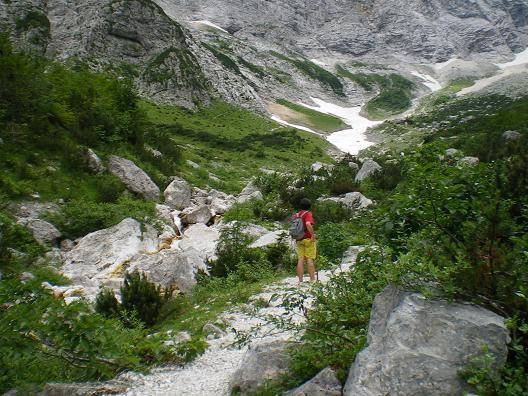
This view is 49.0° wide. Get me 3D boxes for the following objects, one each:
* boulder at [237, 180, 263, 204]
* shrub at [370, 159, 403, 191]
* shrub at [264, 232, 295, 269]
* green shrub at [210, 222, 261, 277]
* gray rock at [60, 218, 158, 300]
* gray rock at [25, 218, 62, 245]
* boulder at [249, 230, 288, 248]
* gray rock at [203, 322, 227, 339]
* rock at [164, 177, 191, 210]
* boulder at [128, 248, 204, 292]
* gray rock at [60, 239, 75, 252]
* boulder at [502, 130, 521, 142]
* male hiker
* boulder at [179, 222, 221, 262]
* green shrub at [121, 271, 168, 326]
[{"bbox_3d":[-0.550,-0.209,22.000,0.987,0.911,0.950,0,3,-1],"label":"boulder"},{"bbox_3d":[5.495,-1.054,26.000,1.392,1.378,1.364,0,-3,0],"label":"shrub"},{"bbox_3d":[0.390,1.265,13.700,0.756,0.898,0.800,0,3,2],"label":"shrub"},{"bbox_3d":[-0.634,1.146,12.900,1.202,1.202,1.150,0,3,-3],"label":"green shrub"},{"bbox_3d":[-3.812,1.493,14.300,2.418,1.974,2.000,-1,4,-15],"label":"gray rock"},{"bbox_3d":[-6.497,0.983,17.000,1.056,0.763,0.900,-1,4,-21],"label":"gray rock"},{"bbox_3d":[0.097,1.146,16.000,1.018,0.477,0.892,0,-3,0],"label":"boulder"},{"bbox_3d":[-0.598,1.600,7.000,0.290,0.193,0.250,0,3,-5],"label":"gray rock"},{"bbox_3d":[-3.098,-0.163,21.000,1.014,1.232,1.000,-1,3,-8],"label":"rock"},{"bbox_3d":[-2.209,1.626,13.000,1.749,0.987,1.400,-1,3,-10],"label":"boulder"},{"bbox_3d":[-5.187,1.254,15.300,0.358,0.355,0.333,0,-3,0],"label":"gray rock"},{"bbox_3d":[15.373,-3.820,36.000,1.084,0.716,1.006,0,-3,0],"label":"boulder"},{"bbox_3d":[0.839,0.880,12.000,0.520,1.750,0.450,2,4,34],"label":"male hiker"},{"bbox_3d":[-1.647,1.136,14.800,1.040,0.981,1.072,0,-3,0],"label":"boulder"},{"bbox_3d":[-1.938,1.630,9.400,0.755,0.872,0.740,0,-3,0],"label":"green shrub"}]

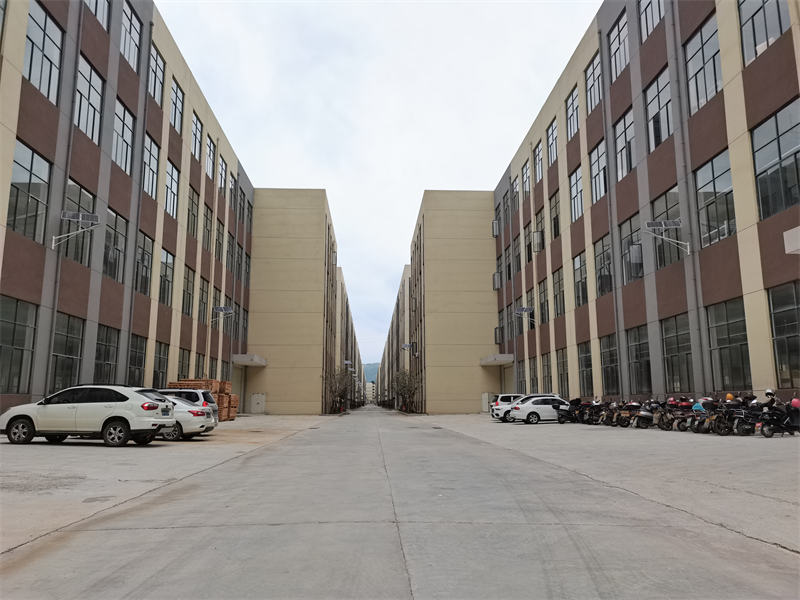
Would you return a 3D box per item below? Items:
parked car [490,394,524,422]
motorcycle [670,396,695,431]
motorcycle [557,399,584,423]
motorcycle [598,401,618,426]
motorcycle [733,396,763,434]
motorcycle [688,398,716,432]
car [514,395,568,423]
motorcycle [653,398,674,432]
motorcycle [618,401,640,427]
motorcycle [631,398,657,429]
[{"bbox_3d":[8.017,6.920,38.529,4.500,1.700,1.820,0,-10,-3],"label":"parked car"},{"bbox_3d":[11.009,4.353,22.709,1.800,1.180,0.720,6,-11,-30],"label":"motorcycle"},{"bbox_3d":[9.100,6.034,32.180,1.800,1.180,0.720,6,-11,-30],"label":"motorcycle"},{"bbox_3d":[10.310,5.391,28.592,1.800,1.180,0.720,6,-11,-30],"label":"motorcycle"},{"bbox_3d":[11.456,3.773,19.479,1.800,1.180,0.720,6,-11,-30],"label":"motorcycle"},{"bbox_3d":[11.091,4.206,21.824,1.800,1.180,0.720,6,-11,-30],"label":"motorcycle"},{"bbox_3d":[8.811,6.372,34.578,4.500,1.460,1.770,0,-10,-3],"label":"car"},{"bbox_3d":[10.804,4.517,23.585,1.800,1.180,0.720,6,-11,-30],"label":"motorcycle"},{"bbox_3d":[10.509,5.140,27.121,1.800,1.180,0.720,6,-11,-30],"label":"motorcycle"},{"bbox_3d":[10.614,4.827,25.351,1.800,1.180,0.720,6,-11,-30],"label":"motorcycle"}]

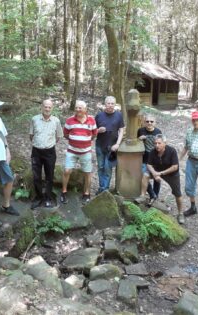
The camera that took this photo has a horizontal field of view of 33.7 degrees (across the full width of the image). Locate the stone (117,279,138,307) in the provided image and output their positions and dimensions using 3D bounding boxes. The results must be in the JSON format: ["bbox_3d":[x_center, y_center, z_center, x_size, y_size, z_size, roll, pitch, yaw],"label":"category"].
[{"bbox_3d":[0.269,1.290,3.134,0.200,0.130,0.270,2,10,3],"label":"stone"}]

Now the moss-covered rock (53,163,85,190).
[{"bbox_3d":[-0.570,0.361,6.200,0.620,0.420,0.420,1,6,0],"label":"moss-covered rock"}]

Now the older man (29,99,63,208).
[{"bbox_3d":[-0.839,-0.065,5.233,0.520,1.730,0.340,0,10,-6],"label":"older man"}]

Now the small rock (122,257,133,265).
[{"bbox_3d":[0.342,1.236,3.920,0.125,0.080,0.110,1,8,0],"label":"small rock"}]

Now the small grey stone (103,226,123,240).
[{"bbox_3d":[0.200,1.135,4.907,0.270,0.120,0.200,0,11,0],"label":"small grey stone"}]

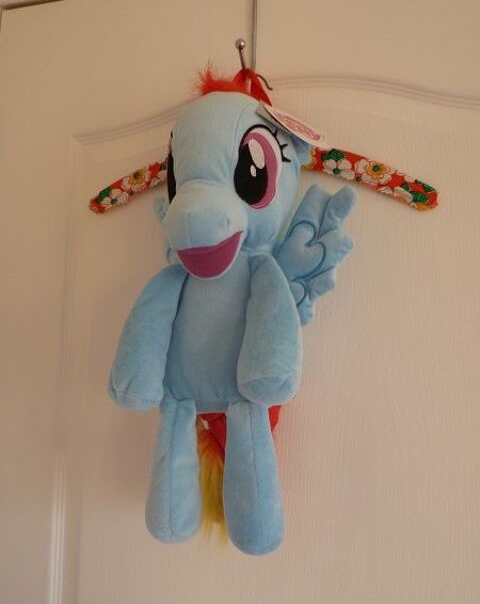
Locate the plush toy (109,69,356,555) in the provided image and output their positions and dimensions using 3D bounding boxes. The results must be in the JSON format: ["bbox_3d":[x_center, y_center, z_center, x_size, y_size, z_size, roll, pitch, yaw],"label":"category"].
[{"bbox_3d":[-0.020,-0.012,0.558,0.250,0.465,0.175,-1,-7,16],"label":"plush toy"}]

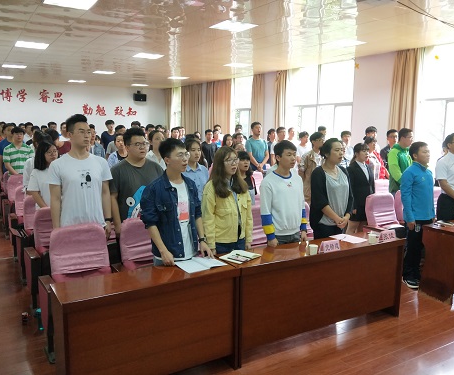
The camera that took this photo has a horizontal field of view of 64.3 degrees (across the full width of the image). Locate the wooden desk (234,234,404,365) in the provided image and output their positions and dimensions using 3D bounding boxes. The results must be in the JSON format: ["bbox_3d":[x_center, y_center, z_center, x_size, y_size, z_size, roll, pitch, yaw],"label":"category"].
[{"bbox_3d":[0.793,0.897,3.203,1.700,0.795,0.370,-5,11,-25],"label":"wooden desk"}]

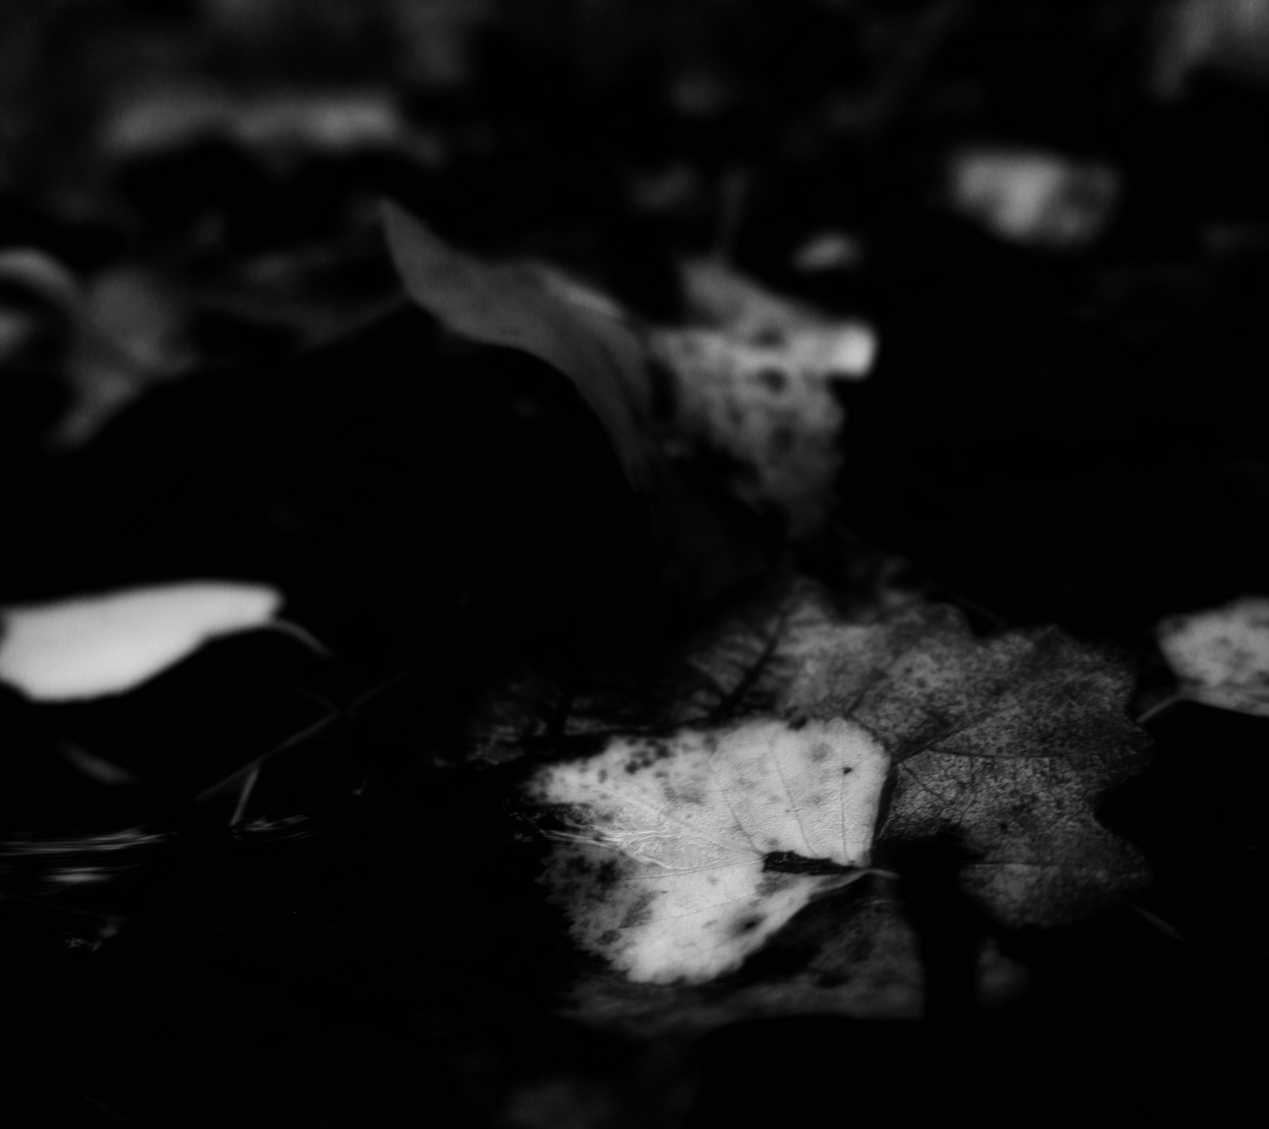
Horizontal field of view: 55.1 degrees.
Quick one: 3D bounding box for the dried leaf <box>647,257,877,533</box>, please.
[{"bbox_3d":[0.046,-0.064,0.450,0.077,0.084,0.060,0,30,0],"label":"dried leaf"}]

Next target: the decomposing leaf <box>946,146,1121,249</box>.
[{"bbox_3d":[0.216,-0.199,0.660,0.085,0.040,0.060,0,30,0],"label":"decomposing leaf"}]

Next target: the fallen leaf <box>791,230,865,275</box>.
[{"bbox_3d":[0.097,-0.157,0.610,0.038,0.013,0.030,0,30,0],"label":"fallen leaf"}]

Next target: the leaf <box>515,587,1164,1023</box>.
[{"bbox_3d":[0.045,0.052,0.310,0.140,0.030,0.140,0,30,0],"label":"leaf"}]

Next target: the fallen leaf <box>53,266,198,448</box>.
[{"bbox_3d":[-0.210,-0.086,0.500,0.050,0.060,0.040,0,30,0],"label":"fallen leaf"}]

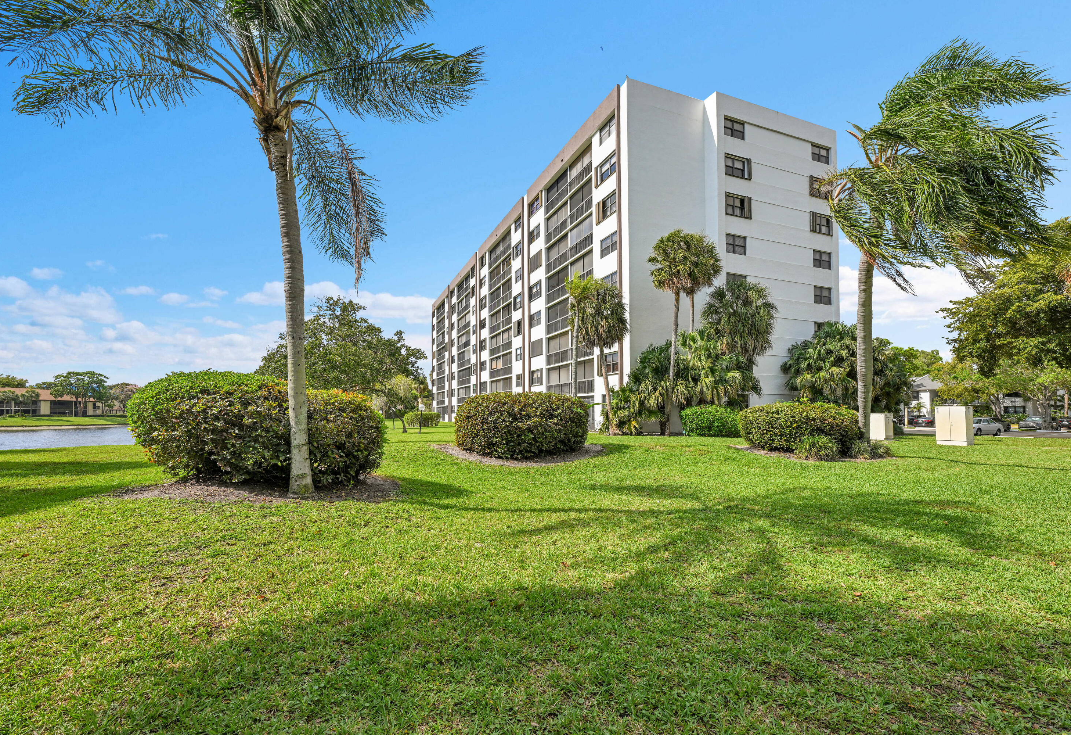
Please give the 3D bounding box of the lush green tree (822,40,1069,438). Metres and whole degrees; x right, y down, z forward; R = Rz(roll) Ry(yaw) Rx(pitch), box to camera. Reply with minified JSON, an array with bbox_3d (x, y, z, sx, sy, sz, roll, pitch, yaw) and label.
[{"bbox_3d":[12.200,-3.600,13.500,5.800,12.200,5.200,-4,-6,42],"label":"lush green tree"}]

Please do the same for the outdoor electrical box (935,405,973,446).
[{"bbox_3d":[16.750,2.320,17.130,0.530,1.530,0.930,3,-6,-25],"label":"outdoor electrical box"}]

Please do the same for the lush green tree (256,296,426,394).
[{"bbox_3d":[-12.300,-0.200,27.000,10.200,8.800,9.500,2,-5,-24],"label":"lush green tree"}]

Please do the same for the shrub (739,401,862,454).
[{"bbox_3d":[10.300,2.200,16.700,4.150,1.830,3.600,-3,-6,31],"label":"shrub"}]

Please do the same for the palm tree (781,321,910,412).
[{"bbox_3d":[20.700,0.850,29.000,7.000,7.200,6.200,-4,-7,36],"label":"palm tree"}]

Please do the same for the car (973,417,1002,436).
[{"bbox_3d":[35.600,4.820,34.700,4.700,1.410,1.780,1,-4,-22],"label":"car"}]

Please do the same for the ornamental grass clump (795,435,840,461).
[{"bbox_3d":[7.950,2.250,12.100,1.100,0.700,1.050,-3,-5,33],"label":"ornamental grass clump"}]

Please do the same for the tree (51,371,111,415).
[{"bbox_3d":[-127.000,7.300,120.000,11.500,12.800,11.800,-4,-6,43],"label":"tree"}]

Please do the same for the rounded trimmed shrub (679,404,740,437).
[{"bbox_3d":[10.800,3.190,26.000,3.800,1.920,2.900,-2,-6,22],"label":"rounded trimmed shrub"}]

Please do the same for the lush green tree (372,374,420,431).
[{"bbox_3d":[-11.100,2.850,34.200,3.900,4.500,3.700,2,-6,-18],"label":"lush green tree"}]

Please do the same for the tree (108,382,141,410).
[{"bbox_3d":[-131.000,9.900,137.000,10.500,10.500,10.000,4,-6,-44],"label":"tree"}]

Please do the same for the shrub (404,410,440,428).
[{"bbox_3d":[-10.500,4.820,39.500,3.200,1.400,2.300,1,-4,-23],"label":"shrub"}]

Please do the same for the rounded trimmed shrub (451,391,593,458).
[{"bbox_3d":[-0.470,1.900,14.700,4.500,2.000,4.100,0,-5,0],"label":"rounded trimmed shrub"}]

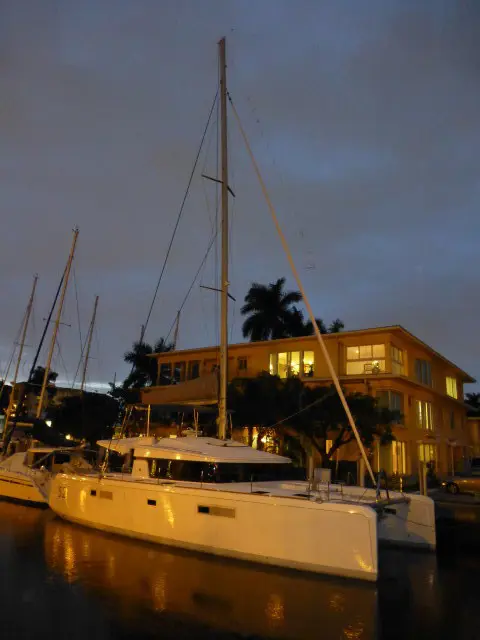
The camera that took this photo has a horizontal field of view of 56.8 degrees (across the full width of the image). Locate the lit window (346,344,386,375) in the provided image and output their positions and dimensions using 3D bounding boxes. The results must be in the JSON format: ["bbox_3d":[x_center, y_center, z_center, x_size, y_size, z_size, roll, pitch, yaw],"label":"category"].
[{"bbox_3d":[7.878,2.465,27.656,2.490,1.920,0.150,-9,-18,35],"label":"lit window"}]

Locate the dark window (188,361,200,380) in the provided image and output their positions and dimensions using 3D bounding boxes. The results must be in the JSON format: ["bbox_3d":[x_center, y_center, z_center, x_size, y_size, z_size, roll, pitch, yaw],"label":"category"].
[{"bbox_3d":[-3.686,4.132,35.948,1.308,1.725,0.150,-9,-18,35],"label":"dark window"}]

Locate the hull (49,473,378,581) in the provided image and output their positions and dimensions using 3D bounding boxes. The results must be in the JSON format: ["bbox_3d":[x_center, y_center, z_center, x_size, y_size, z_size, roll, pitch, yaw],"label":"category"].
[{"bbox_3d":[-2.188,7.674,17.752,15.500,2.200,2.300,-9,-18,35],"label":"hull"}]

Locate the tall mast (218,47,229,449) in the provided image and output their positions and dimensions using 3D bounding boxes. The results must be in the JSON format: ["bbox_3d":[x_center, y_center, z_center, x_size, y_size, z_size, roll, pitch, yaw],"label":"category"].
[{"bbox_3d":[-0.887,-5.784,23.436,0.320,23.277,0.280,-12,-19,34],"label":"tall mast"}]

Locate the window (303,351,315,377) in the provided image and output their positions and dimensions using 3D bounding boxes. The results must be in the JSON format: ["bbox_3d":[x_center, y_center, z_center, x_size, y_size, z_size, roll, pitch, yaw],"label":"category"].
[{"bbox_3d":[4.656,2.954,29.959,0.777,1.738,0.150,-9,-18,35],"label":"window"}]

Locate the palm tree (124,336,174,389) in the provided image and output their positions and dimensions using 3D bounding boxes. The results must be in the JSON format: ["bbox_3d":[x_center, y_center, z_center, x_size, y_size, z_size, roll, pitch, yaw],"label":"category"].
[{"bbox_3d":[-9.298,7.352,41.992,4.744,11.879,4.744,2,-15,0],"label":"palm tree"}]

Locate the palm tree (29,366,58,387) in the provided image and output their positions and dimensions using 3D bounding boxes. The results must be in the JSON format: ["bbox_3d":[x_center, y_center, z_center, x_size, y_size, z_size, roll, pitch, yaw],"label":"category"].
[{"bbox_3d":[-27.033,11.681,59.142,3.716,11.051,3.716,2,-15,0],"label":"palm tree"}]

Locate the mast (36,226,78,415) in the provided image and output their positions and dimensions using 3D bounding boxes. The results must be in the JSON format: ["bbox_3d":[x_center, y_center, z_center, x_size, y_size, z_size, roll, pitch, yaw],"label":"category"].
[{"bbox_3d":[-11.719,0.462,28.353,0.200,13.842,0.200,-7,-20,35],"label":"mast"}]

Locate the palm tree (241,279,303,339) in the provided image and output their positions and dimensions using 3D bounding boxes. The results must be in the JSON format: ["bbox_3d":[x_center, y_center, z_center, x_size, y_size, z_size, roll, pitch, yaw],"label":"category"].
[{"bbox_3d":[3.022,4.851,45.199,6.549,19.293,6.549,2,-15,0],"label":"palm tree"}]

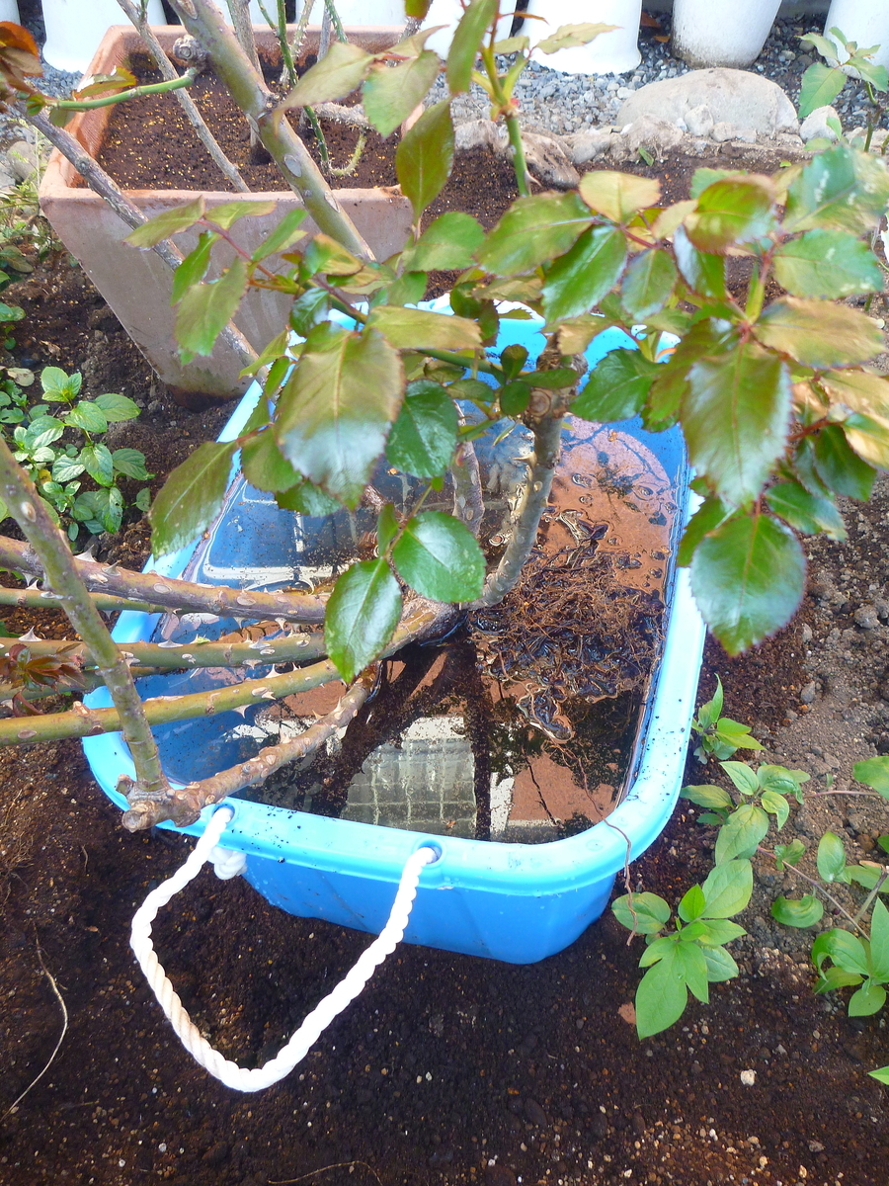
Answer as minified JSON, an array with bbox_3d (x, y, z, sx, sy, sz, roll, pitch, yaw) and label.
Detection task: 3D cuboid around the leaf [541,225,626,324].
[{"bbox_3d":[0.070,-0.159,0.480,0.033,0.011,0.059,41,95,4],"label":"leaf"}]

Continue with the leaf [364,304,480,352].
[{"bbox_3d":[-0.011,-0.144,0.520,0.062,0.011,0.035,9,62,5],"label":"leaf"}]

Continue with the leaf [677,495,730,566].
[{"bbox_3d":[0.140,-0.033,0.510,0.050,0.009,0.030,-45,74,-2],"label":"leaf"}]

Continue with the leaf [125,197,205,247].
[{"bbox_3d":[-0.165,-0.219,0.571,0.056,0.014,0.024,-30,69,-12],"label":"leaf"}]

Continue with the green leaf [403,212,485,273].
[{"bbox_3d":[0.000,-0.203,0.560,0.050,0.014,0.040,-16,78,-9],"label":"green leaf"}]

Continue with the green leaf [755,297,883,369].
[{"bbox_3d":[0.168,-0.117,0.430,0.055,0.012,0.032,14,79,15],"label":"green leaf"}]

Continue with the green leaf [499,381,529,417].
[{"bbox_3d":[0.045,-0.126,0.620,0.020,0.007,0.025,-4,86,3],"label":"green leaf"}]

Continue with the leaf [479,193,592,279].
[{"bbox_3d":[0.049,-0.205,0.542,0.072,0.015,0.046,-21,71,-7],"label":"leaf"}]

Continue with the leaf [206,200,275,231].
[{"bbox_3d":[-0.123,-0.228,0.580,0.041,0.011,0.026,-21,63,-14],"label":"leaf"}]

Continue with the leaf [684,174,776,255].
[{"bbox_3d":[0.132,-0.173,0.440,0.041,0.033,0.011,13,12,12],"label":"leaf"}]

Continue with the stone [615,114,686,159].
[{"bbox_3d":[0.309,-0.685,1.440,0.105,0.052,0.065,0,52,0],"label":"stone"}]

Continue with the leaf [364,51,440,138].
[{"bbox_3d":[-0.024,-0.280,0.540,0.034,0.048,0.012,28,13,-9],"label":"leaf"}]

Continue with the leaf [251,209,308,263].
[{"bbox_3d":[-0.097,-0.208,0.560,0.042,0.010,0.020,-46,59,-9],"label":"leaf"}]

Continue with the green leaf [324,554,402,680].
[{"bbox_3d":[-0.047,0.016,0.550,0.043,0.012,0.074,18,82,-2],"label":"green leaf"}]

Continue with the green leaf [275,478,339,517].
[{"bbox_3d":[-0.074,-0.055,0.520,0.037,0.010,0.031,10,75,-2],"label":"green leaf"}]

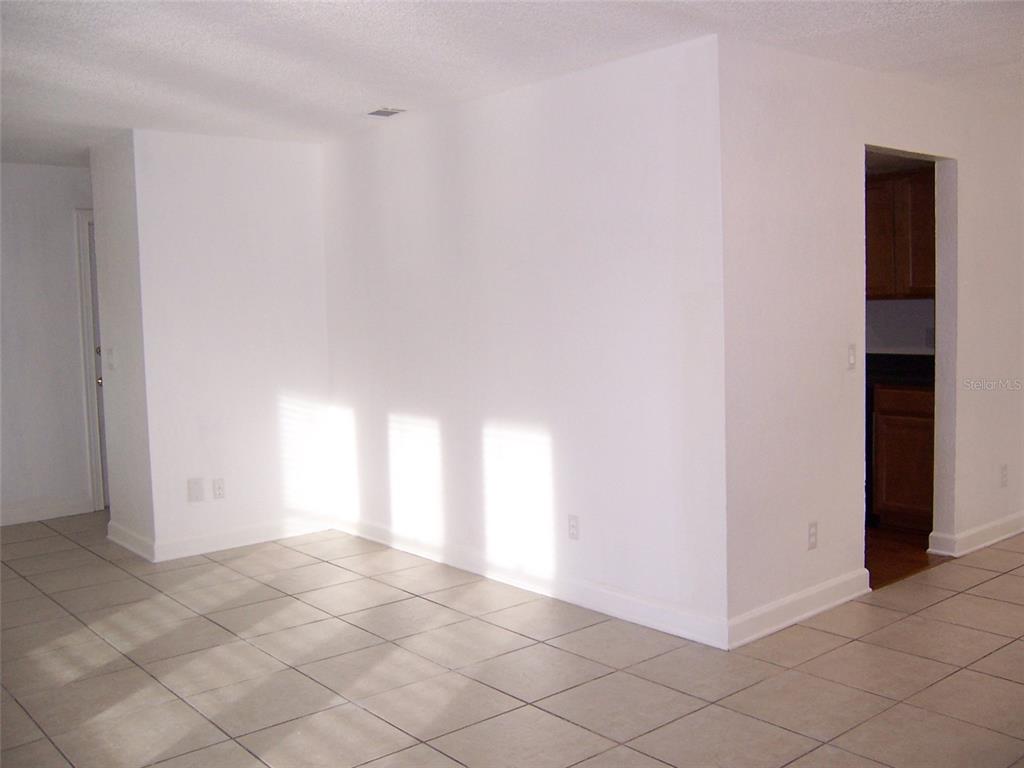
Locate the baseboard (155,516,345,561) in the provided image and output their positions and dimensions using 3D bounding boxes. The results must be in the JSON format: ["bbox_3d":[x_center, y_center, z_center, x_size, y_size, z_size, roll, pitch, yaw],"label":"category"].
[{"bbox_3d":[-1.605,0.922,5.963,1.190,0.122,0.024,-5,6,-40],"label":"baseboard"}]

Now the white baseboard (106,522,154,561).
[{"bbox_3d":[-2.307,0.942,5.915,0.024,0.122,0.879,-5,6,-39],"label":"white baseboard"}]

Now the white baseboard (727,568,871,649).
[{"bbox_3d":[1.280,0.968,4.278,1.130,0.117,0.024,-5,6,-41],"label":"white baseboard"}]

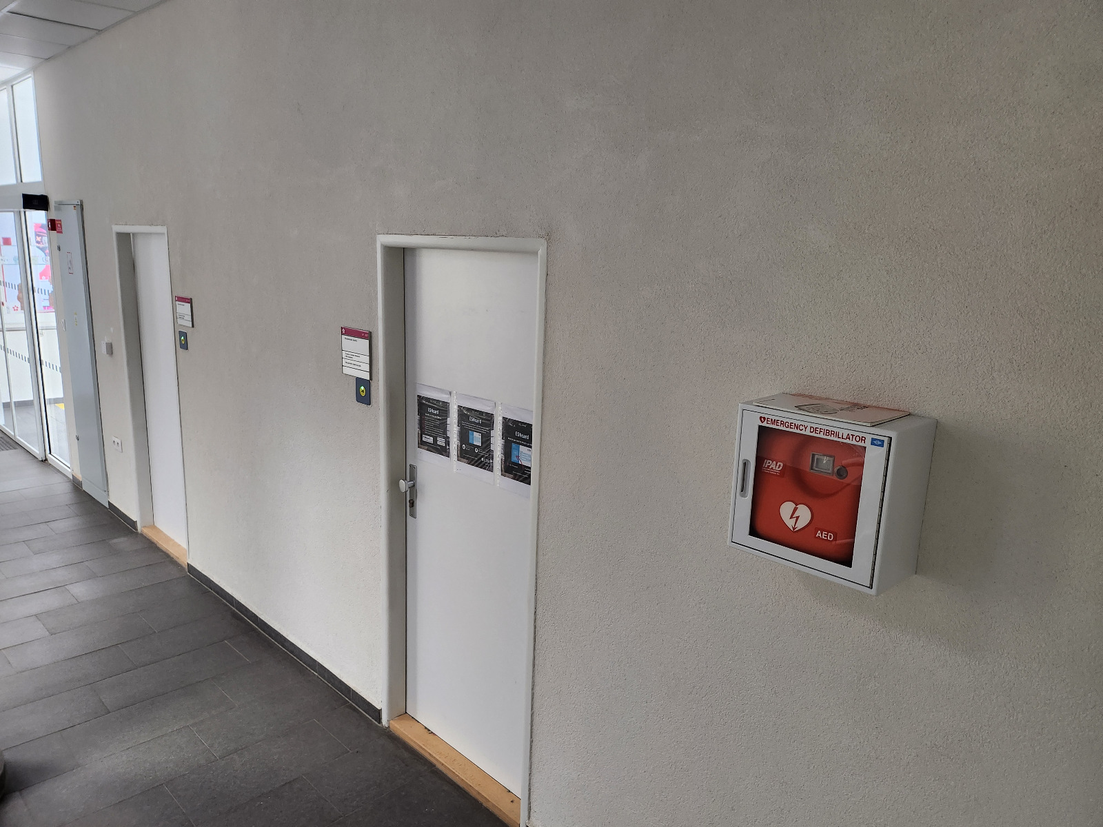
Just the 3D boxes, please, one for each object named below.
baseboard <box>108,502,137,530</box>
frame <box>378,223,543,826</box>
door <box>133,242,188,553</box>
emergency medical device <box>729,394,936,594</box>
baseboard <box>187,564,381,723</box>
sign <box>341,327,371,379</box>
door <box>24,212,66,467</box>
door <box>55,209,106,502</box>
[{"bbox_3d":[-3.042,0.747,5.416,0.582,0.075,0.015,13,17,42],"label":"baseboard"},{"bbox_3d":[-0.323,0.409,2.780,0.871,2.040,0.140,13,17,42],"label":"frame"},{"bbox_3d":[-2.381,-0.101,4.775,0.790,1.989,0.040,13,17,42],"label":"door"},{"bbox_3d":[0.589,0.156,1.637,0.340,0.328,0.182,13,17,42],"label":"emergency medical device"},{"bbox_3d":[-1.470,1.121,3.947,2.050,0.075,0.015,13,17,42],"label":"baseboard"},{"bbox_3d":[-0.756,-0.236,2.995,0.197,0.187,0.020,13,17,42],"label":"sign"},{"bbox_3d":[-4.132,-0.594,6.287,0.607,2.071,0.060,13,17,42],"label":"door"},{"bbox_3d":[-3.358,-0.393,5.510,0.596,2.200,0.040,13,17,42],"label":"door"}]

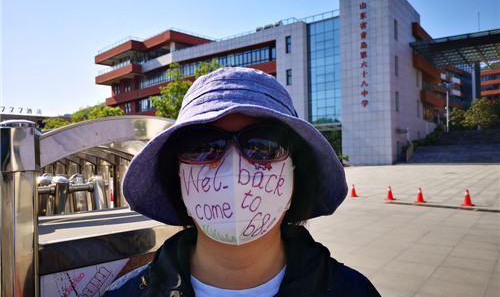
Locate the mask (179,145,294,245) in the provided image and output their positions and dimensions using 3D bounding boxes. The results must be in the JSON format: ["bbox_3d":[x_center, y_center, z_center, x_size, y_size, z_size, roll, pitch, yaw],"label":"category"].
[{"bbox_3d":[-0.016,0.057,0.480,0.143,0.126,0.080,-2,-2,-1],"label":"mask"}]

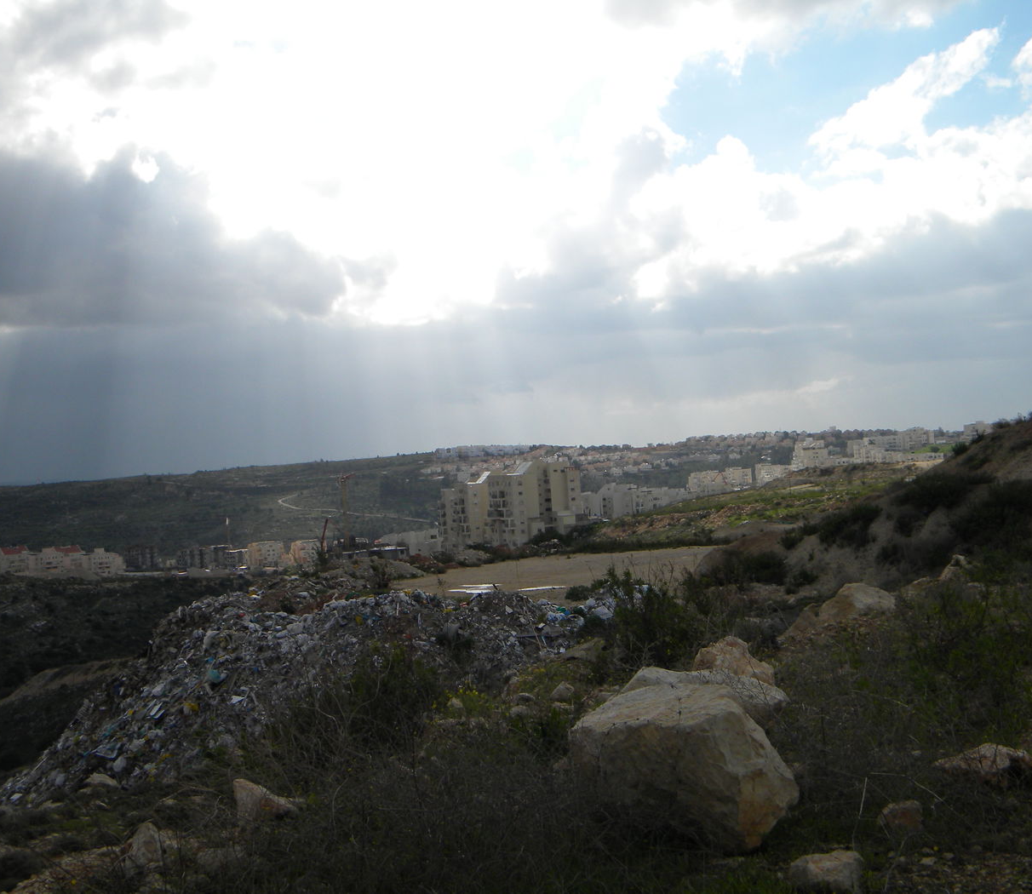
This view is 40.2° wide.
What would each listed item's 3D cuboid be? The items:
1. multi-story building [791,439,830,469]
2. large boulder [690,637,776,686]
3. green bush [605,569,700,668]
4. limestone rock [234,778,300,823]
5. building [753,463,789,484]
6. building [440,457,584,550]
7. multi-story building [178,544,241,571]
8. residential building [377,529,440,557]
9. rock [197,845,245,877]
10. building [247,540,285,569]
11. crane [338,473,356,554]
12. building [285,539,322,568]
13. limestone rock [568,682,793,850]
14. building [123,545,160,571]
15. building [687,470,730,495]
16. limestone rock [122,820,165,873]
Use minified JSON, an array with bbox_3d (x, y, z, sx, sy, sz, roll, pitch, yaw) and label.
[{"bbox_3d":[204.584,5.494,980.000,25.000,20.000,18.000,-3,0,10],"label":"multi-story building"},{"bbox_3d":[1.571,1.571,10.200,0.550,0.400,0.450,-3,0,9],"label":"large boulder"},{"bbox_3d":[1.216,1.521,12.500,0.850,0.900,0.800,-3,0,0],"label":"green bush"},{"bbox_3d":[-1.564,2.203,8.800,0.400,0.280,0.280,-3,0,0],"label":"limestone rock"},{"bbox_3d":[181.057,20.117,1000.000,22.000,16.000,16.000,-3,0,10],"label":"building"},{"bbox_3d":[-2.315,18.984,468.000,41.000,29.000,20.000,-3,0,25],"label":"building"},{"bbox_3d":[-209.274,75.668,960.000,40.000,17.000,18.000,-3,0,0],"label":"multi-story building"},{"bbox_3d":[-33.230,29.892,440.000,20.000,10.000,14.000,-3,0,10],"label":"residential building"},{"bbox_3d":[-1.336,1.876,6.400,0.200,0.130,0.160,-3,0,-12],"label":"rock"},{"bbox_3d":[-166.163,71.611,940.000,20.500,18.000,16.000,-3,0,-27],"label":"building"},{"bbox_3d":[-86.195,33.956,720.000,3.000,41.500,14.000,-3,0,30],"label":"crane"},{"bbox_3d":[-139.552,70.236,930.000,20.000,18.000,16.000,-3,0,-27],"label":"building"},{"bbox_3d":[0.805,1.545,6.800,1.080,0.680,0.850,-3,0,0],"label":"limestone rock"},{"bbox_3d":[-250.259,74.486,945.000,22.500,17.000,16.000,-3,0,-16],"label":"building"},{"bbox_3d":[122.584,23.448,900.000,25.000,16.500,15.000,-3,0,12],"label":"building"},{"bbox_3d":[-2.087,2.238,7.900,0.240,0.300,0.200,-3,0,0],"label":"limestone rock"}]

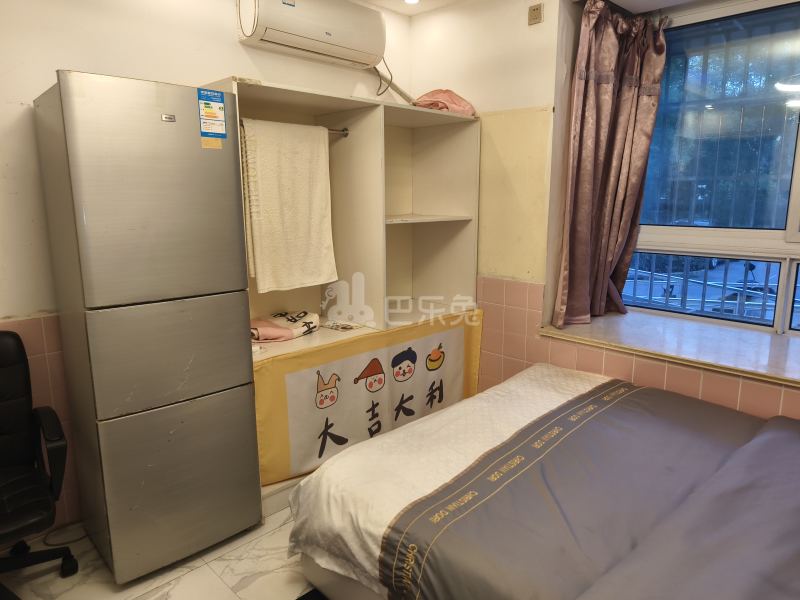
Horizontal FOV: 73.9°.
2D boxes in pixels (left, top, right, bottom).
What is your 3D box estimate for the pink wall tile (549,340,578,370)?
[{"bbox_3d":[0.887,0.308,2.890,0.150,0.150,0.010,10,15,43],"label":"pink wall tile"}]

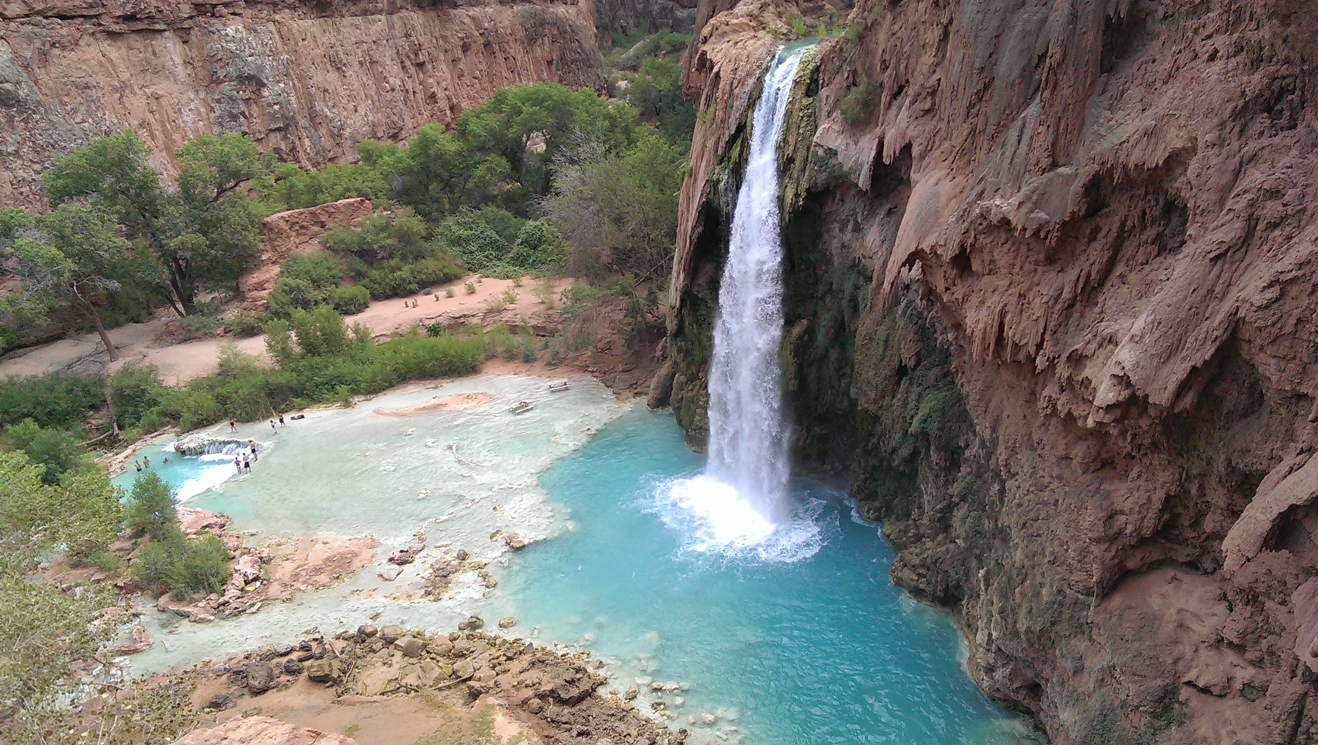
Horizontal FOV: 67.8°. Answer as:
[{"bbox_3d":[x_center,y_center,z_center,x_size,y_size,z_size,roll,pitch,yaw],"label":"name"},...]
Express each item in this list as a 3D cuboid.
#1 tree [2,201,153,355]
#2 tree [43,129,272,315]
[{"bbox_3d":[-45.220,-6.620,75.920,10.000,12.900,9.500,-16,30,-28],"label":"tree"},{"bbox_3d":[-40.340,-12.290,81.320,16.300,16.000,13.500,-13,29,-24],"label":"tree"}]

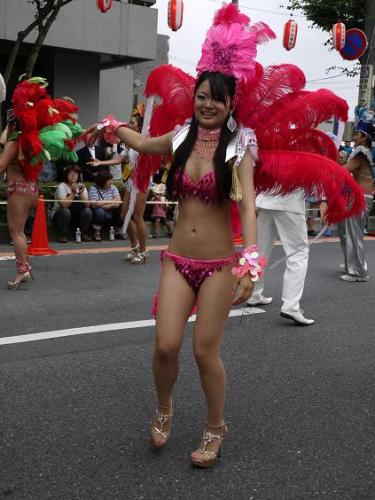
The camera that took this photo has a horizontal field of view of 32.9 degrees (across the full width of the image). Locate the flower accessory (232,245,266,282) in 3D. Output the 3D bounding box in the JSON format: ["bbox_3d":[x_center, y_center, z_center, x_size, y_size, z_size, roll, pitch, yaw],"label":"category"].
[{"bbox_3d":[0.251,0.055,2.573,0.135,0.145,0.120,2,10,0],"label":"flower accessory"}]

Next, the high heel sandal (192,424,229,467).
[{"bbox_3d":[0.098,0.866,2.838,0.085,0.150,0.205,8,11,29],"label":"high heel sandal"}]

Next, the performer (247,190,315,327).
[{"bbox_3d":[0.822,-0.305,5.254,0.580,1.700,0.550,5,9,17],"label":"performer"}]

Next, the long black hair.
[{"bbox_3d":[0.060,-0.459,2.550,0.270,0.510,0.230,4,9,14],"label":"long black hair"}]

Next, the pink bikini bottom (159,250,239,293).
[{"bbox_3d":[0.051,0.087,2.620,0.310,0.165,0.210,4,9,14],"label":"pink bikini bottom"}]

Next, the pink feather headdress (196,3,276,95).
[{"bbox_3d":[0.195,-0.802,2.530,0.305,0.350,0.200,4,9,13],"label":"pink feather headdress"}]

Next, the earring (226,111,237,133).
[{"bbox_3d":[0.175,-0.512,2.530,0.038,0.085,0.012,3,9,3],"label":"earring"}]

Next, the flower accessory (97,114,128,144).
[{"bbox_3d":[-0.332,-0.533,2.813,0.130,0.125,0.120,6,10,20],"label":"flower accessory"}]

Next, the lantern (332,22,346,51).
[{"bbox_3d":[2.544,-3.573,10.636,0.210,0.460,0.210,2,10,0],"label":"lantern"}]

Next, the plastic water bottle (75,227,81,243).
[{"bbox_3d":[-1.555,-0.209,9.050,0.068,0.207,0.068,2,8,0],"label":"plastic water bottle"}]

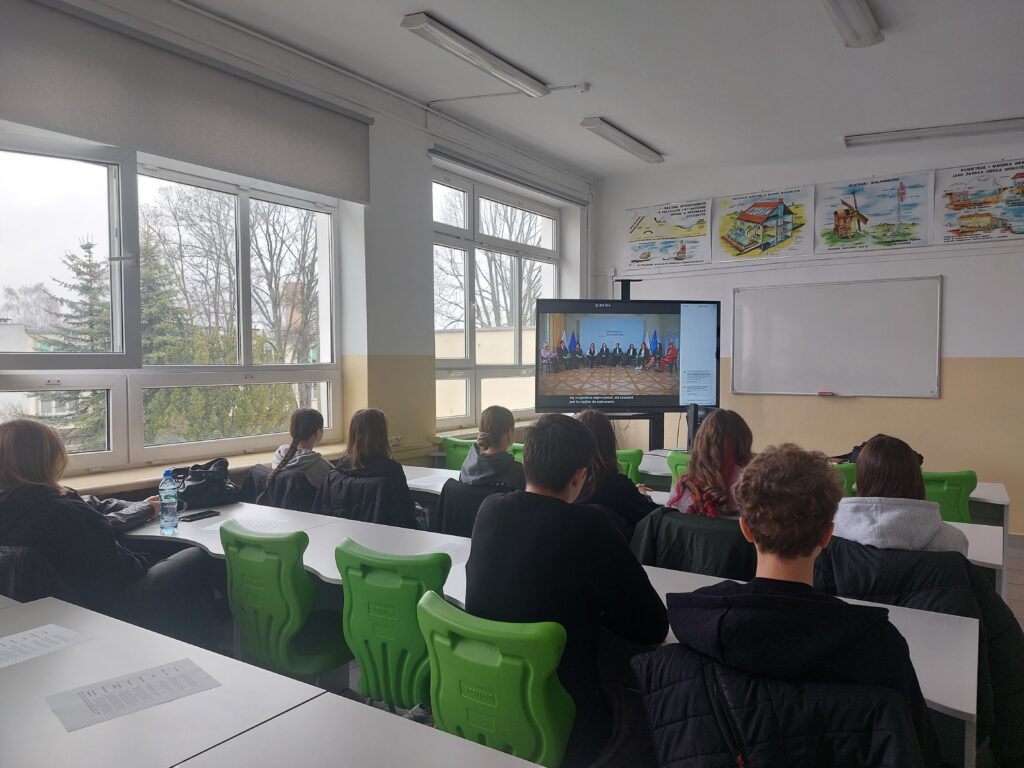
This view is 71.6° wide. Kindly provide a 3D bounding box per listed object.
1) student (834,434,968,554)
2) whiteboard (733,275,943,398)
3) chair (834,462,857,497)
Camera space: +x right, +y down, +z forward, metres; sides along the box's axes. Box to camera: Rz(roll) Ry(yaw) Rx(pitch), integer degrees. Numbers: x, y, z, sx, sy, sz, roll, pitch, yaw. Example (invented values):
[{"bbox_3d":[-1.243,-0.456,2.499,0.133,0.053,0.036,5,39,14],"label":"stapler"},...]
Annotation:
[{"bbox_3d":[1.320,0.766,2.462,0.460,1.212,0.660,1,3,29],"label":"student"},{"bbox_3d":[2.815,-0.389,6.294,1.717,0.996,0.030,1,3,35],"label":"whiteboard"},{"bbox_3d":[1.825,0.876,4.226,0.450,0.870,0.510,1,3,29],"label":"chair"}]

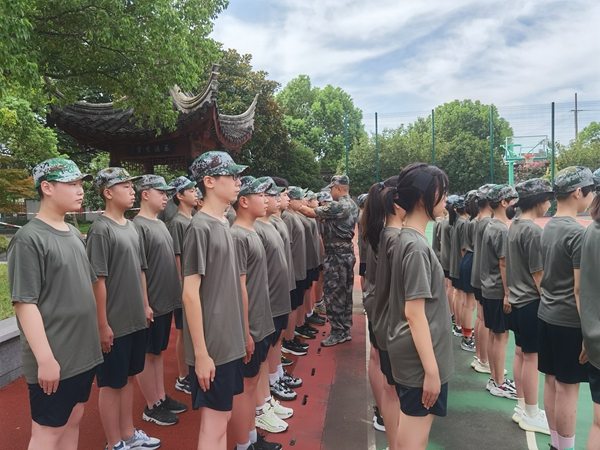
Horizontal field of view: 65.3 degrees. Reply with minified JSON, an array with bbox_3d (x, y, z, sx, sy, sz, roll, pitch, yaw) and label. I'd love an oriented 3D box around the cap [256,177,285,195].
[{"bbox_3d":[-0.229,-0.278,3.409,0.260,0.140,0.180,0,3,8],"label":"cap"}]

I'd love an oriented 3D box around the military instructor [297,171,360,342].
[{"bbox_3d":[0.320,0.362,4.910,0.630,1.750,0.520,0,3,6],"label":"military instructor"}]

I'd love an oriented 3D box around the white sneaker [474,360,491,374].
[{"bbox_3d":[1.642,1.213,4.040,0.275,0.115,0.100,0,4,18],"label":"white sneaker"}]

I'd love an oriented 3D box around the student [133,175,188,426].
[{"bbox_3d":[-1.007,0.519,3.401,0.330,1.757,0.470,-1,3,14],"label":"student"}]

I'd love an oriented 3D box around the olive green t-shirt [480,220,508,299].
[{"bbox_3d":[1.573,0.266,3.682,0.260,0.630,0.450,-1,3,7],"label":"olive green t-shirt"}]

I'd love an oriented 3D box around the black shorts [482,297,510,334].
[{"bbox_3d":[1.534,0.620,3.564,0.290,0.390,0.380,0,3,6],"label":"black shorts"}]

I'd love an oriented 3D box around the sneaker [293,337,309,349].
[{"bbox_3d":[-0.057,1.230,4.927,0.280,0.120,0.100,-1,3,6],"label":"sneaker"}]

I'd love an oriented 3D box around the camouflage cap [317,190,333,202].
[{"bbox_3d":[0.349,-0.417,6.737,0.250,0.140,0.180,0,3,8],"label":"camouflage cap"}]

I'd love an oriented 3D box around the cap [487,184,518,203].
[{"bbox_3d":[1.580,-0.238,3.654,0.245,0.140,0.180,-1,3,7],"label":"cap"}]

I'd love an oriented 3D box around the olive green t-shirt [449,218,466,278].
[{"bbox_3d":[1.835,0.228,5.245,0.250,0.650,0.430,-1,3,7],"label":"olive green t-shirt"}]

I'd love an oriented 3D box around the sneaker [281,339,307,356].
[{"bbox_3d":[-0.065,1.234,4.726,0.280,0.120,0.105,0,4,20],"label":"sneaker"}]

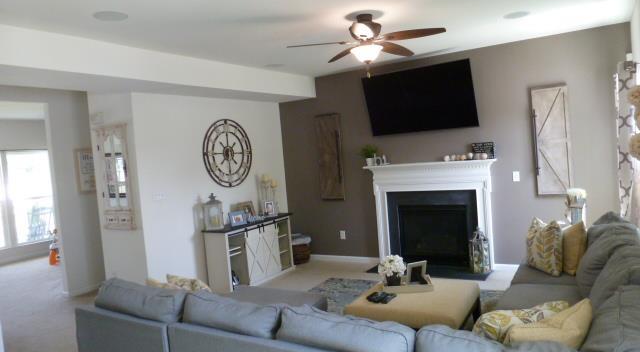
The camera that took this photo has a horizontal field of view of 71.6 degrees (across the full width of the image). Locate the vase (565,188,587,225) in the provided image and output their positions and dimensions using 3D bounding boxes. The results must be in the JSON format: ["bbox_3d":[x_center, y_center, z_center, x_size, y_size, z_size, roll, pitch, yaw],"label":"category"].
[{"bbox_3d":[2.627,0.333,4.557,0.215,0.415,0.215,-2,4,33],"label":"vase"}]

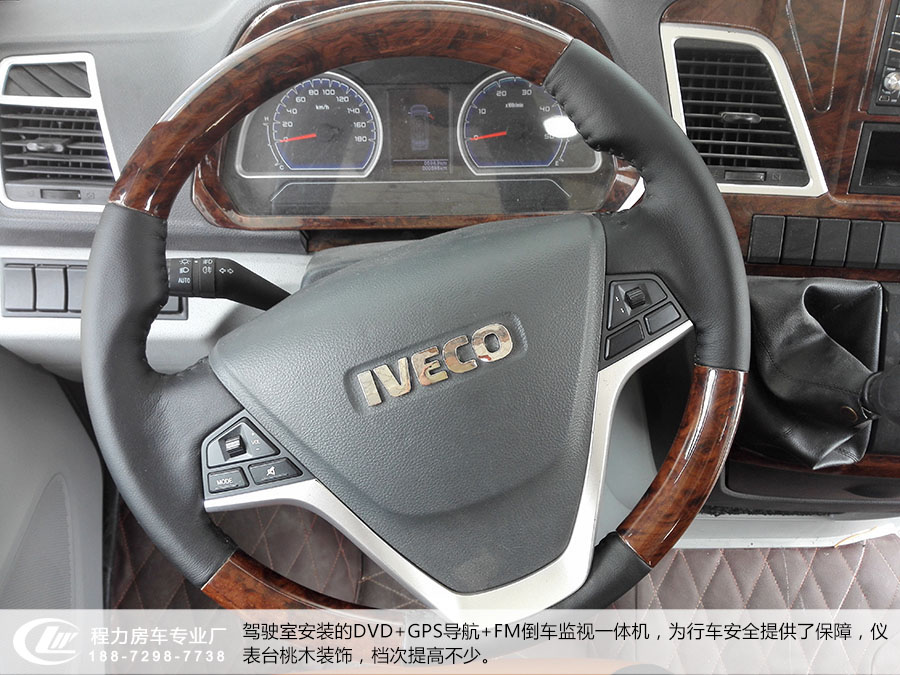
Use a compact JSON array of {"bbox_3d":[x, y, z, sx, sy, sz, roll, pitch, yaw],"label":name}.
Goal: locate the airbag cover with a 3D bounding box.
[{"bbox_3d":[0.003,0.052,0.461,0.257,0.227,0.058,-20,7,-2],"label":"airbag cover"}]

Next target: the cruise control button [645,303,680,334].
[{"bbox_3d":[0.134,-0.013,0.461,0.022,0.012,0.006,-31,7,-1],"label":"cruise control button"}]

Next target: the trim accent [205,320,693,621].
[{"bbox_3d":[0.021,0.104,0.441,0.320,0.038,0.129,-20,88,-2],"label":"trim accent"}]

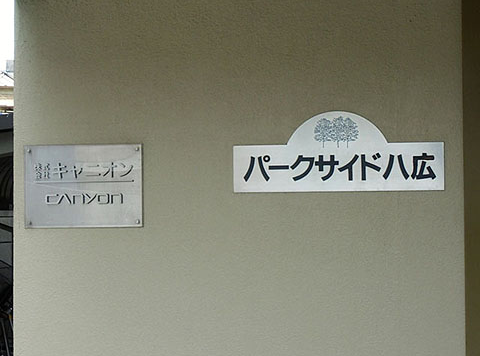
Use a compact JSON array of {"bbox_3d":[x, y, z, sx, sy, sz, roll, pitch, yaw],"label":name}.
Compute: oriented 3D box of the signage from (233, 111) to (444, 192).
[{"bbox_3d":[0.295,-0.080,4.119,0.630,0.242,0.010,-1,-3,7],"label":"signage"}]

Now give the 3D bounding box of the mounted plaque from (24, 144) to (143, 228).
[{"bbox_3d":[-0.478,0.026,4.209,0.369,0.253,0.012,-1,-3,7],"label":"mounted plaque"}]

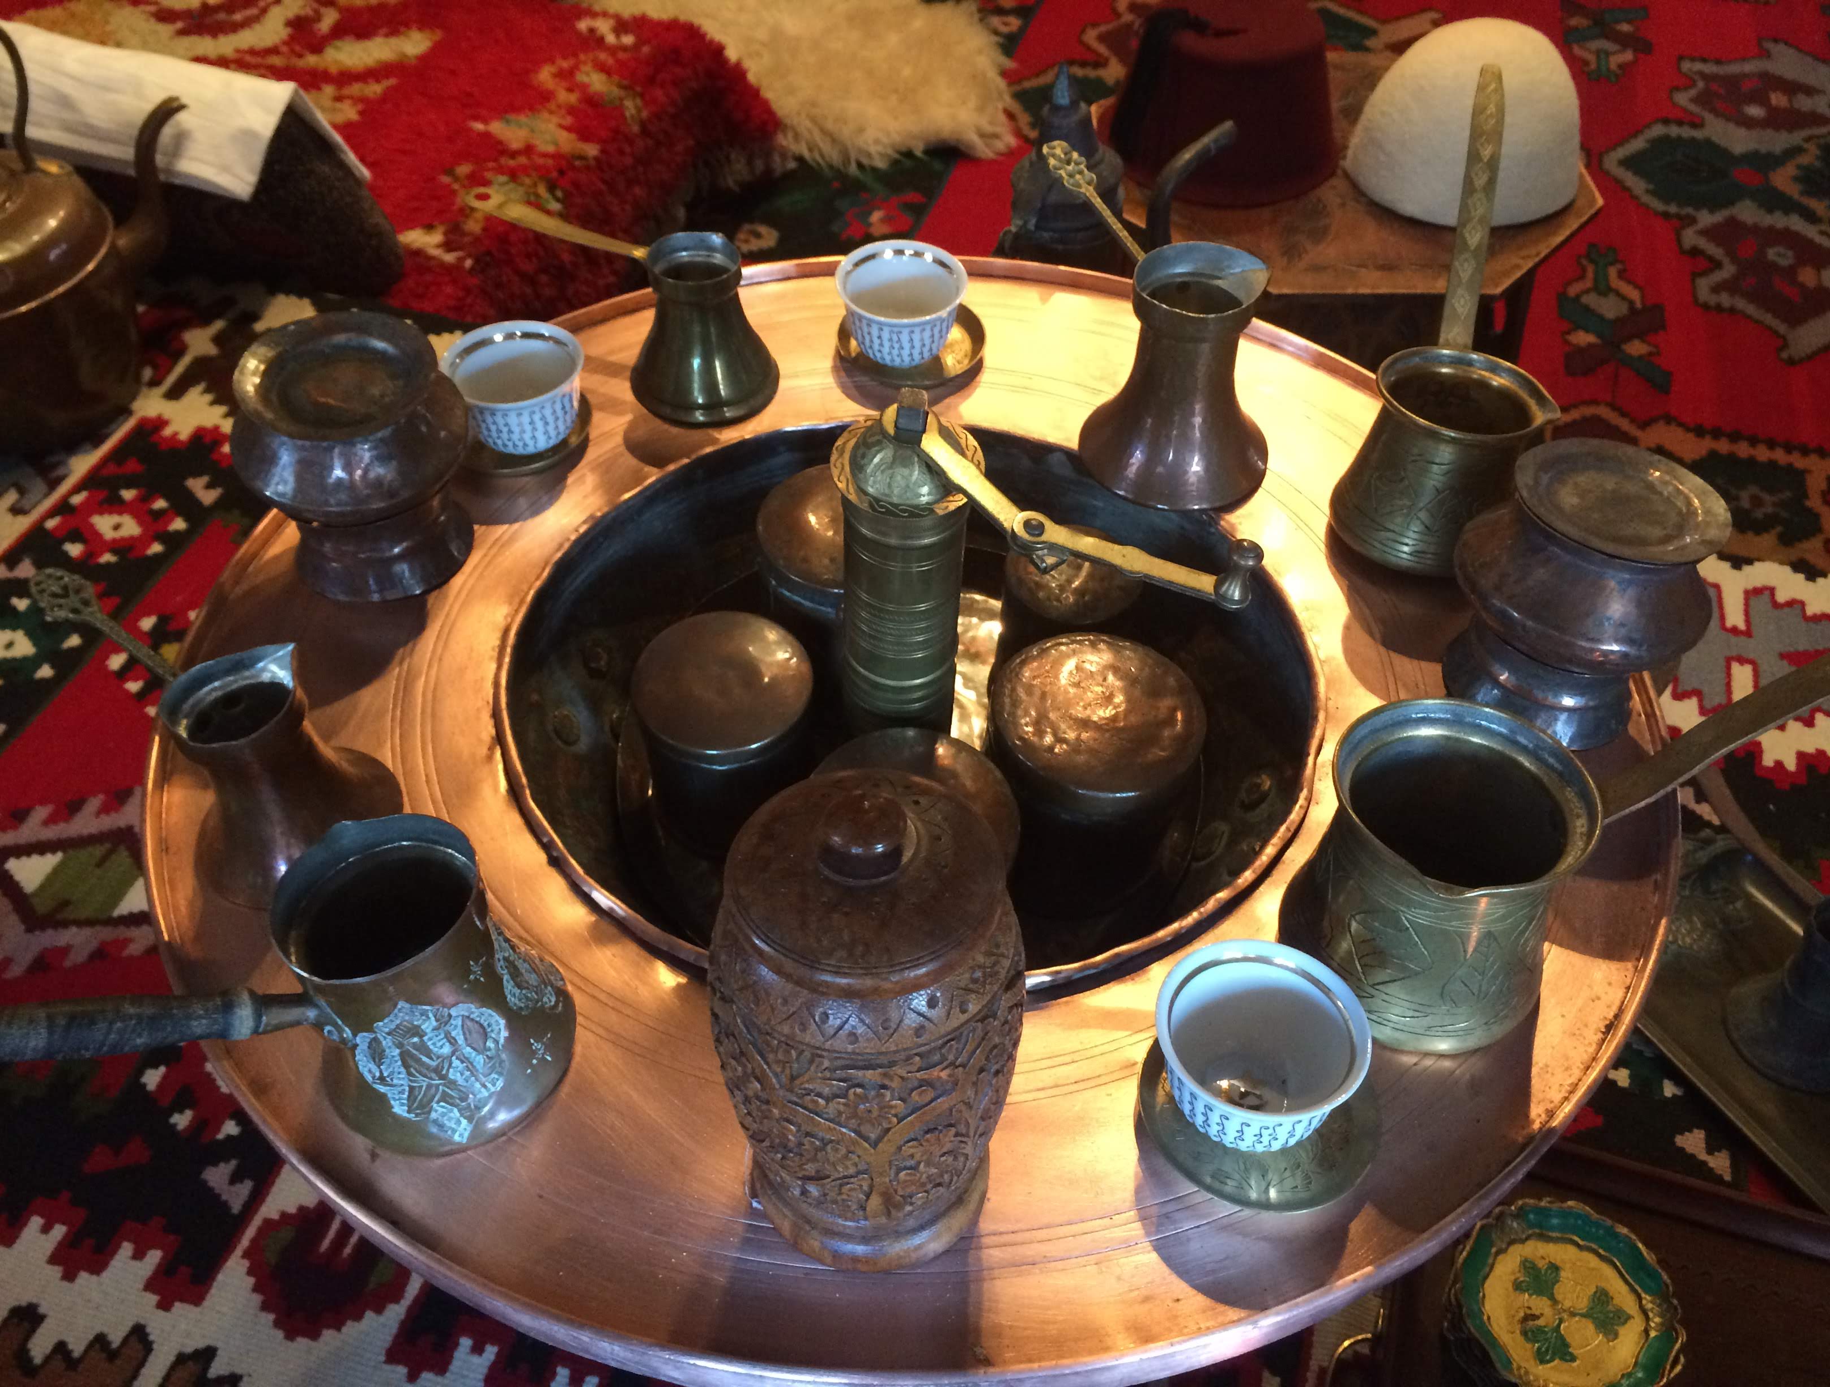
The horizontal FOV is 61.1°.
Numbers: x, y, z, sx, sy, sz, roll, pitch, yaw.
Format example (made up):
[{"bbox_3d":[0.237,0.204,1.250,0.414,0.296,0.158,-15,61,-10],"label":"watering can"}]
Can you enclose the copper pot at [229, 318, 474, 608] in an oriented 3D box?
[{"bbox_3d":[-0.240,-0.101,0.668,0.103,0.092,0.103,0,47,0],"label":"copper pot"}]

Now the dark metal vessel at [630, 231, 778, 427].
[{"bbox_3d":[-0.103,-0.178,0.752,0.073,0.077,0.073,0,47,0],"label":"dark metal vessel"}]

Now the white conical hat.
[{"bbox_3d":[0.448,-0.473,1.240,0.180,0.119,0.180,0,47,0],"label":"white conical hat"}]

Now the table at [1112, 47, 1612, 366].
[{"bbox_3d":[0.351,-0.350,1.397,0.405,0.280,0.405,0,47,0],"label":"table"}]

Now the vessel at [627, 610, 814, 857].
[{"bbox_3d":[-0.078,0.019,0.649,0.075,0.077,0.075,0,47,0],"label":"vessel"}]

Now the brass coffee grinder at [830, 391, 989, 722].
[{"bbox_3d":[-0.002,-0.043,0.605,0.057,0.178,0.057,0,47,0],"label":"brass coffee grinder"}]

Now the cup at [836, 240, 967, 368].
[{"bbox_3d":[-0.006,-0.190,0.780,0.065,0.044,0.065,0,47,0],"label":"cup"}]

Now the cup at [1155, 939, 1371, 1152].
[{"bbox_3d":[0.107,0.117,0.492,0.065,0.044,0.065,0,47,0],"label":"cup"}]

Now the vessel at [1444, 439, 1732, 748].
[{"bbox_3d":[0.259,-0.037,0.608,0.099,0.097,0.099,0,47,0],"label":"vessel"}]

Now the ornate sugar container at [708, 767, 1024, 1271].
[{"bbox_3d":[-0.014,0.088,0.437,0.090,0.171,0.090,0,47,0],"label":"ornate sugar container"}]

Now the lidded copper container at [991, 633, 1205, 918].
[{"bbox_3d":[0.070,0.035,0.629,0.084,0.085,0.084,0,47,0],"label":"lidded copper container"}]

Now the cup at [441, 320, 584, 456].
[{"bbox_3d":[-0.186,-0.138,0.731,0.065,0.044,0.065,0,47,0],"label":"cup"}]

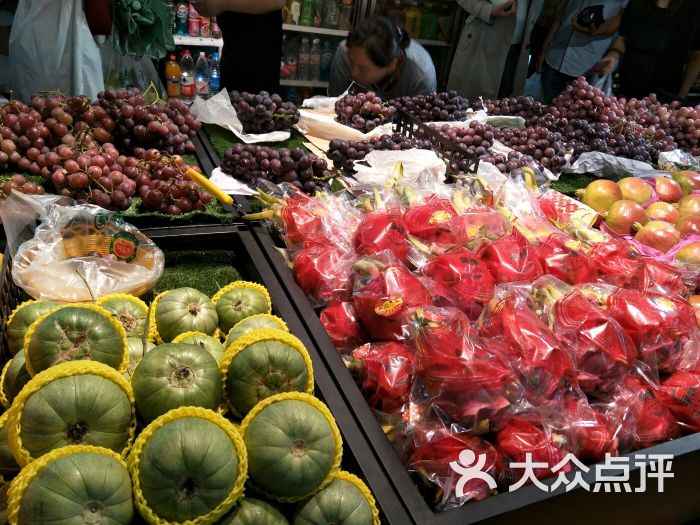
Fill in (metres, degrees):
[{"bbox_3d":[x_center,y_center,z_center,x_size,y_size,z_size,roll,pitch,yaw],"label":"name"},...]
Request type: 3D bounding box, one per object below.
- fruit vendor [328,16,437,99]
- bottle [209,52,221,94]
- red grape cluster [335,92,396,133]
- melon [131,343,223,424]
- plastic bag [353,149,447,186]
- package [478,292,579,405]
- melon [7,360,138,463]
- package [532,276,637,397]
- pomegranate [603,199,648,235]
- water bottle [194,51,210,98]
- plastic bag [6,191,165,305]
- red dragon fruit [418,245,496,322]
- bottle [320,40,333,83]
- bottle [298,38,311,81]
[{"bbox_3d":[0.090,-0.360,2.030,0.440,1.200,0.460,18,33,22],"label":"fruit vendor"},{"bbox_3d":[-0.681,-0.949,2.450,0.065,0.222,0.065,5,30,0],"label":"bottle"},{"bbox_3d":[0.036,-0.349,1.130,0.145,0.095,0.120,7,30,0],"label":"red grape cluster"},{"bbox_3d":[-0.195,0.139,0.545,0.105,0.100,0.105,-10,33,-24],"label":"melon"},{"bbox_3d":[0.106,-0.201,1.040,0.195,0.065,0.120,8,26,4],"label":"plastic bag"},{"bbox_3d":[0.222,0.105,0.600,0.110,0.100,0.135,-1,31,-10],"label":"package"},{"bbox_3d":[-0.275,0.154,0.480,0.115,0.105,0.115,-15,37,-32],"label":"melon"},{"bbox_3d":[0.297,0.094,0.615,0.120,0.115,0.140,24,34,27],"label":"package"},{"bbox_3d":[0.556,-0.091,0.980,0.088,0.082,0.086,20,29,27],"label":"pomegranate"},{"bbox_3d":[-0.690,-0.865,2.270,0.065,0.222,0.065,-3,32,-16],"label":"water bottle"},{"bbox_3d":[-0.399,-0.020,0.730,0.215,0.105,0.180,-9,30,-28],"label":"plastic bag"},{"bbox_3d":[0.147,0.029,0.670,0.105,0.097,0.112,14,31,13],"label":"red dragon fruit"},{"bbox_3d":[-0.140,-1.190,2.880,0.066,0.225,0.066,6,26,0],"label":"bottle"},{"bbox_3d":[-0.270,-1.202,2.880,0.066,0.232,0.066,6,26,0],"label":"bottle"}]

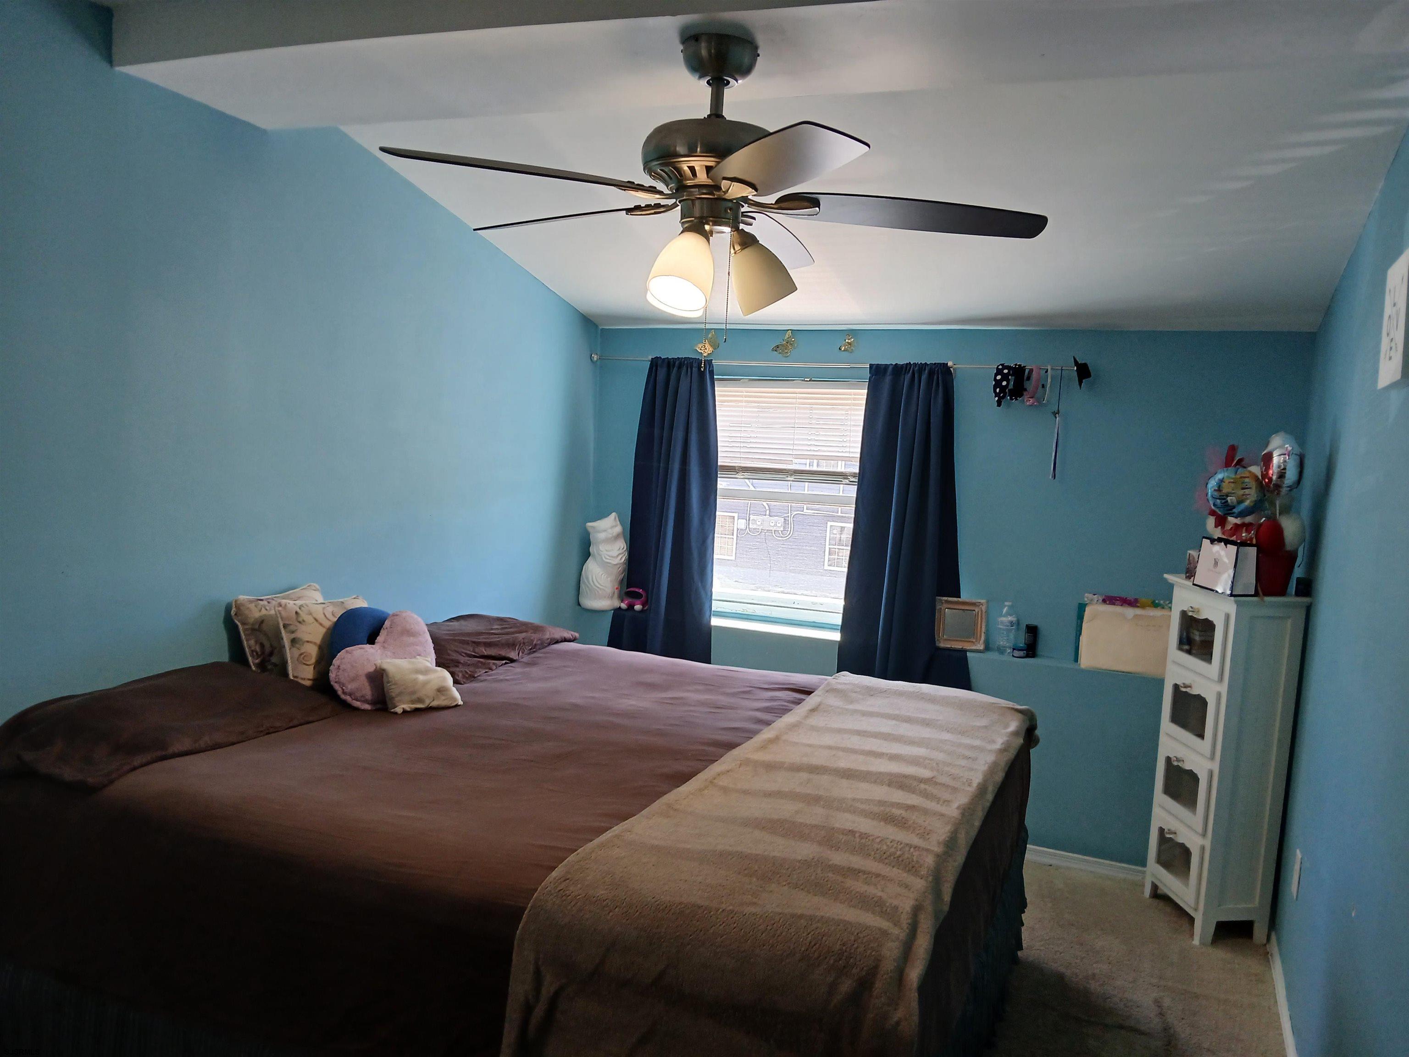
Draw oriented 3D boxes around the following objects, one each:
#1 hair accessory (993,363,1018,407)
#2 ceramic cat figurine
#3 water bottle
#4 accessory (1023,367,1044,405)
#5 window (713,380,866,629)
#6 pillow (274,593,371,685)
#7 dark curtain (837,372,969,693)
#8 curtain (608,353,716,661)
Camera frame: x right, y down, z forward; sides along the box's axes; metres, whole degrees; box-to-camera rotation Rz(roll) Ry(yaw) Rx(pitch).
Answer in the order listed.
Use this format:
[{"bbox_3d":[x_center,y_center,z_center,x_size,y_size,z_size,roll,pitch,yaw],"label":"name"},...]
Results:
[{"bbox_3d":[1.111,-0.529,3.910,0.085,0.155,0.120,5,5,24],"label":"hair accessory"},{"bbox_3d":[-0.441,0.137,4.629,0.160,0.420,0.185,-1,6,-44],"label":"ceramic cat figurine"},{"bbox_3d":[1.130,0.374,3.938,0.066,0.200,0.066,5,5,24],"label":"water bottle"},{"bbox_3d":[1.203,-0.522,3.869,0.070,0.145,0.120,5,5,24],"label":"accessory"},{"bbox_3d":[0.339,-0.114,4.442,0.720,1.040,0.100,5,5,24],"label":"window"},{"bbox_3d":[-1.065,0.329,3.037,0.120,0.280,0.330,-15,-6,30],"label":"pillow"},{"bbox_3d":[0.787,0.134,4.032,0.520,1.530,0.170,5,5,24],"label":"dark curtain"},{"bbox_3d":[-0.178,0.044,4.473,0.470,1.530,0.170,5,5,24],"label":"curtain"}]

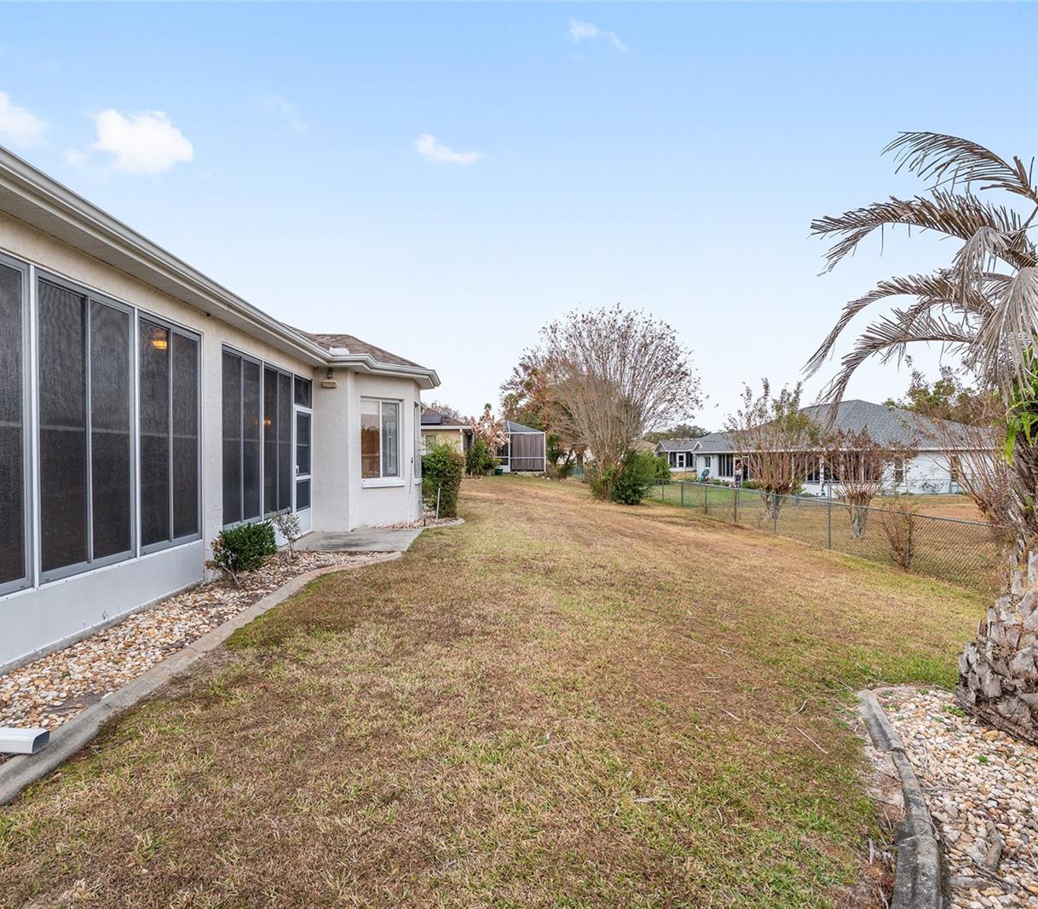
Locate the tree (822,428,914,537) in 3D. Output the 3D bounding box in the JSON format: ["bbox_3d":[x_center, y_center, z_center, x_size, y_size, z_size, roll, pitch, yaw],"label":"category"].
[{"bbox_3d":[10.460,0.851,17.000,2.750,3.280,2.700,0,0,0],"label":"tree"}]

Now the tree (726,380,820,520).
[{"bbox_3d":[9.842,-0.153,22.000,3.600,5.400,3.500,0,0,0],"label":"tree"}]

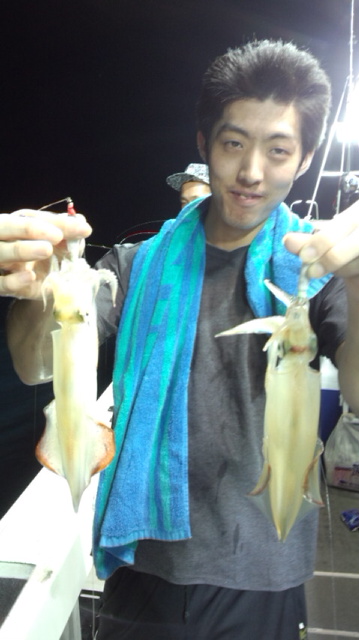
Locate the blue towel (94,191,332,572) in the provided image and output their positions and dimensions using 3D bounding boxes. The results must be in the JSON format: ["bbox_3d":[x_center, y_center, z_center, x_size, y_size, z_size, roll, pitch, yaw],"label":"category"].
[{"bbox_3d":[0.050,0.105,0.810,0.380,0.610,0.210,1,9,5],"label":"blue towel"}]

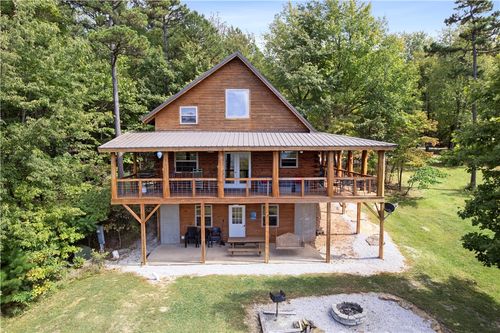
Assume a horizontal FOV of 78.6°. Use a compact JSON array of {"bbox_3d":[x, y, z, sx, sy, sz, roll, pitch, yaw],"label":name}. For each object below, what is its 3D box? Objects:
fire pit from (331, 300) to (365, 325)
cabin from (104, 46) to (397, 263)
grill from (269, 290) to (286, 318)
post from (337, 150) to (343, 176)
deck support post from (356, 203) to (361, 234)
[{"bbox_3d":[3.218,4.756,9.897,1.090,0.200,1.090,0,3,-1],"label":"fire pit"},{"bbox_3d":[-0.146,-1.033,19.848,13.200,10.500,12.650,0,3,-1],"label":"cabin"},{"bbox_3d":[0.867,4.389,9.714,0.490,0.970,0.420,0,3,-1],"label":"grill"},{"bbox_3d":[5.984,-0.007,20.305,0.260,2.150,0.260,0,3,-1],"label":"post"},{"bbox_3d":[6.118,2.668,17.198,0.160,2.410,0.160,0,3,-1],"label":"deck support post"}]

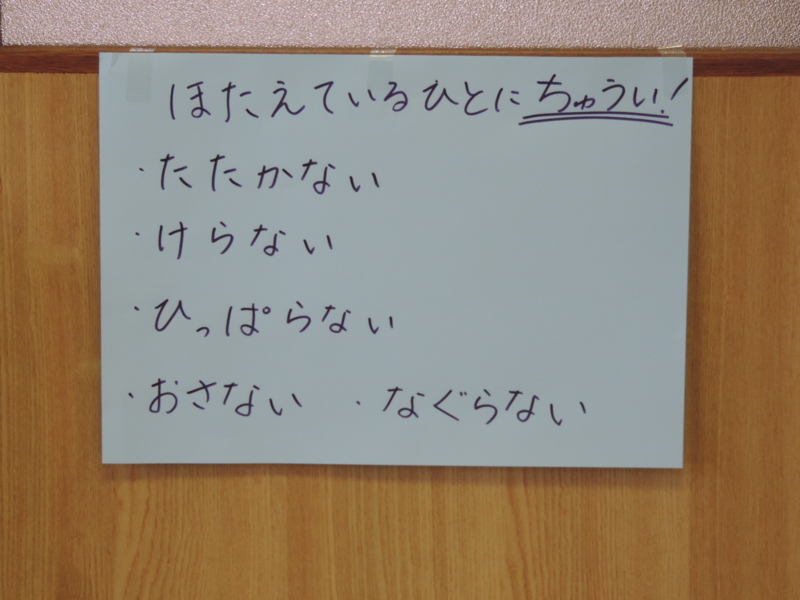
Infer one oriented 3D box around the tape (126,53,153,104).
[{"bbox_3d":[-0.160,-0.136,1.916,0.015,0.032,0.002,3,8,-1],"label":"tape"}]

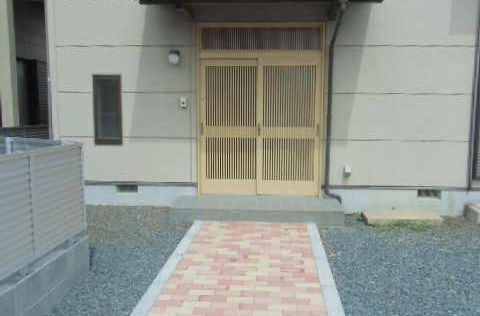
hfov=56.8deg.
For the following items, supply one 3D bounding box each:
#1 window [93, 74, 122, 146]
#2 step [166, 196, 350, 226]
[{"bbox_3d":[-1.773,-0.642,5.993,0.381,0.950,0.085,1,7,3],"label":"window"},{"bbox_3d":[0.218,0.666,5.665,2.085,0.187,0.770,1,7,3],"label":"step"}]

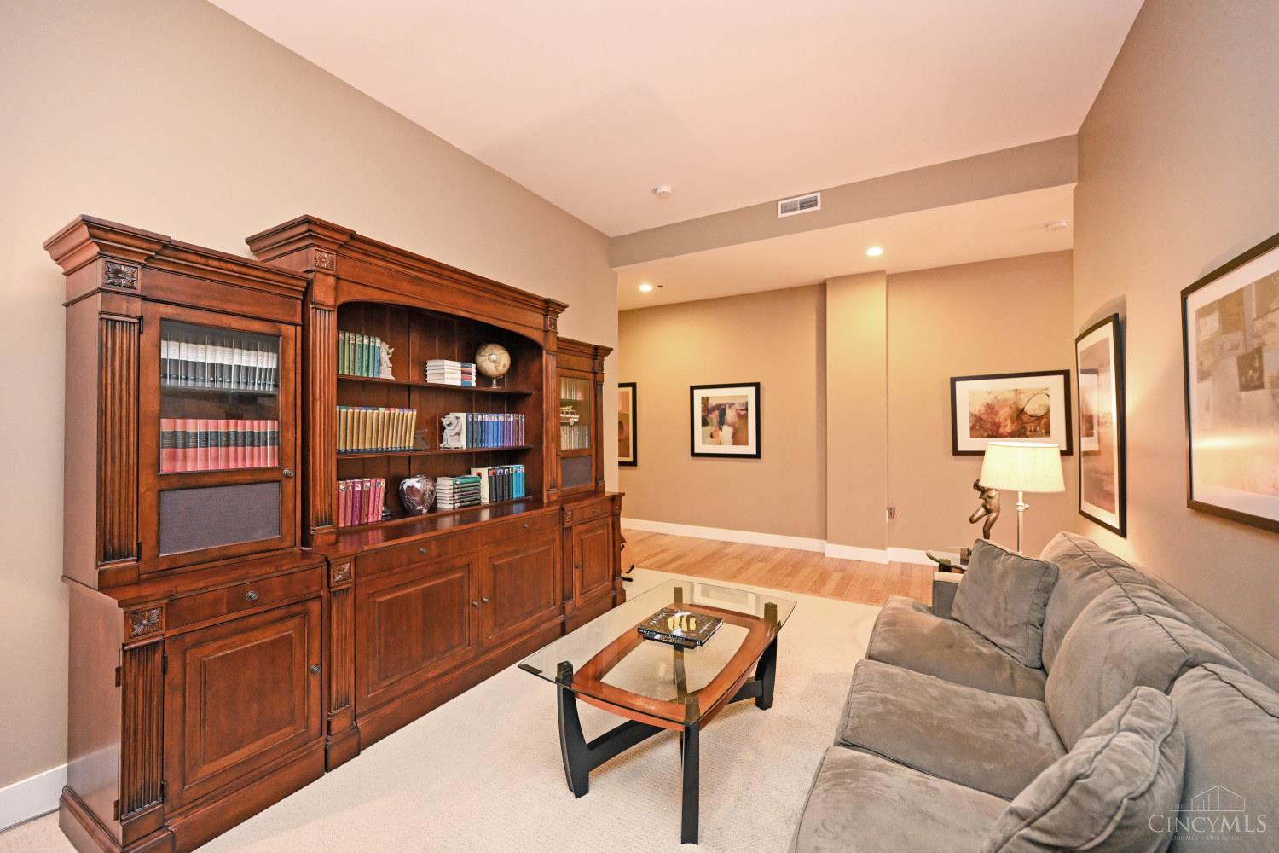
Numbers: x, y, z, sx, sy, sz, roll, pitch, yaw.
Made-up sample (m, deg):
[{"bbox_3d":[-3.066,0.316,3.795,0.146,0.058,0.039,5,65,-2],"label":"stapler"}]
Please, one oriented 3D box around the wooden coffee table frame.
[{"bbox_3d":[0.175,1.109,2.099,0.567,0.483,1.026,0,0,30],"label":"wooden coffee table frame"}]

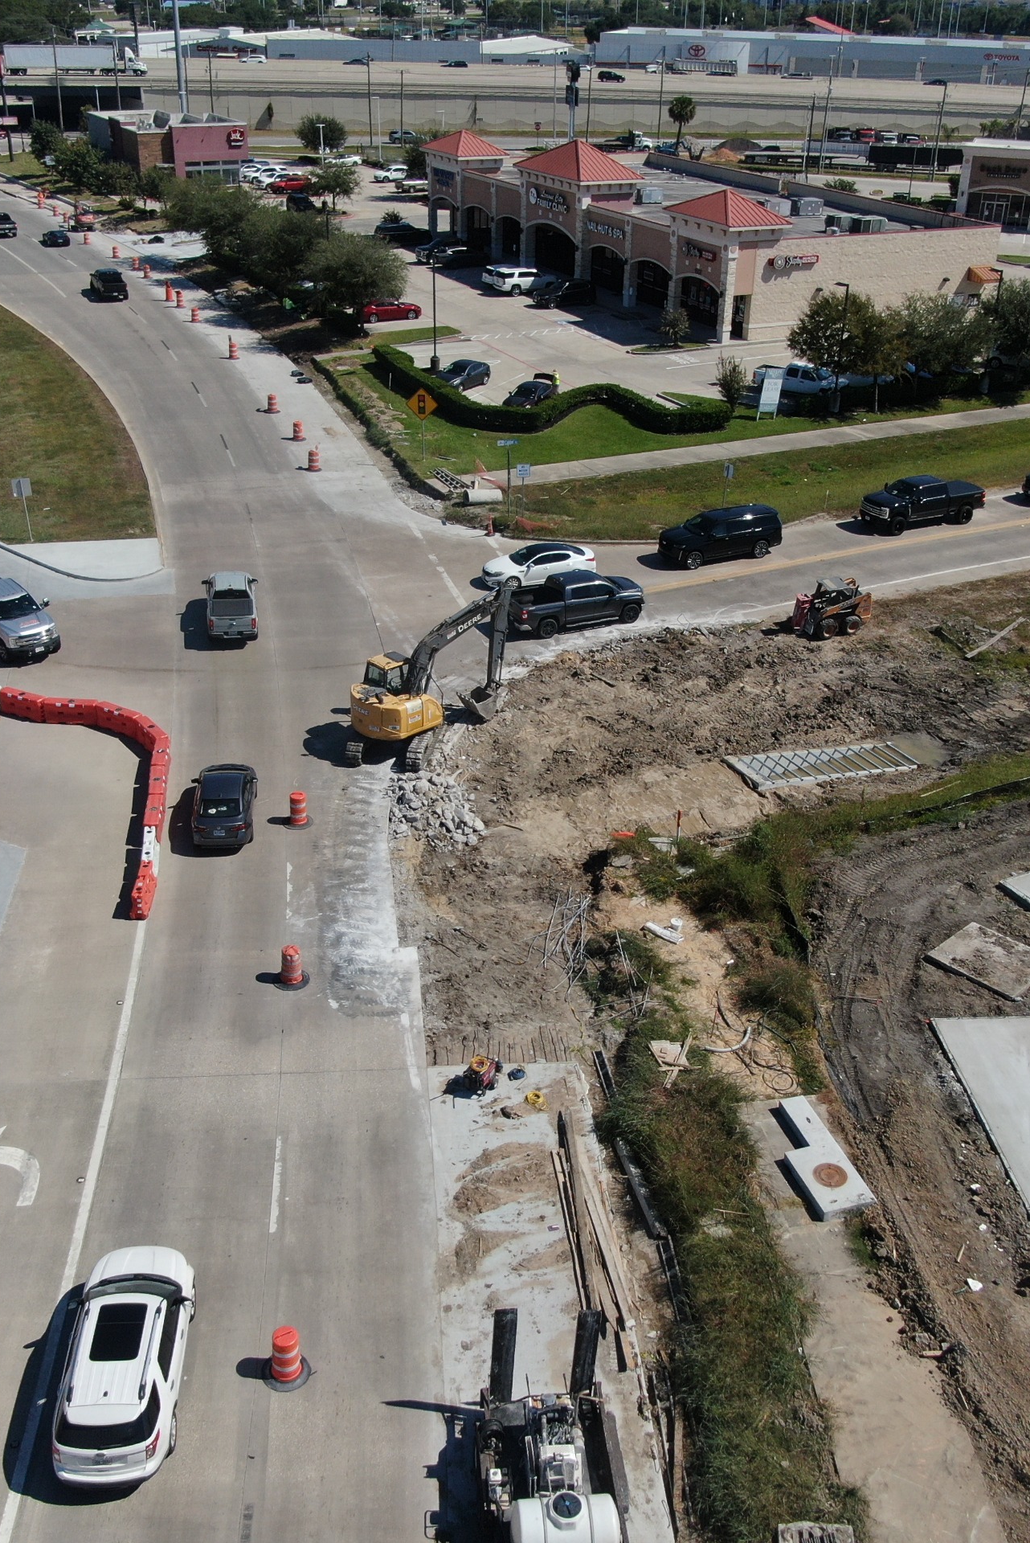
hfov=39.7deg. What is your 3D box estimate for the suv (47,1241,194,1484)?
[{"bbox_3d":[-7.203,10.705,26.636,2.000,1.780,4.970,-1,29,-5],"label":"suv"}]

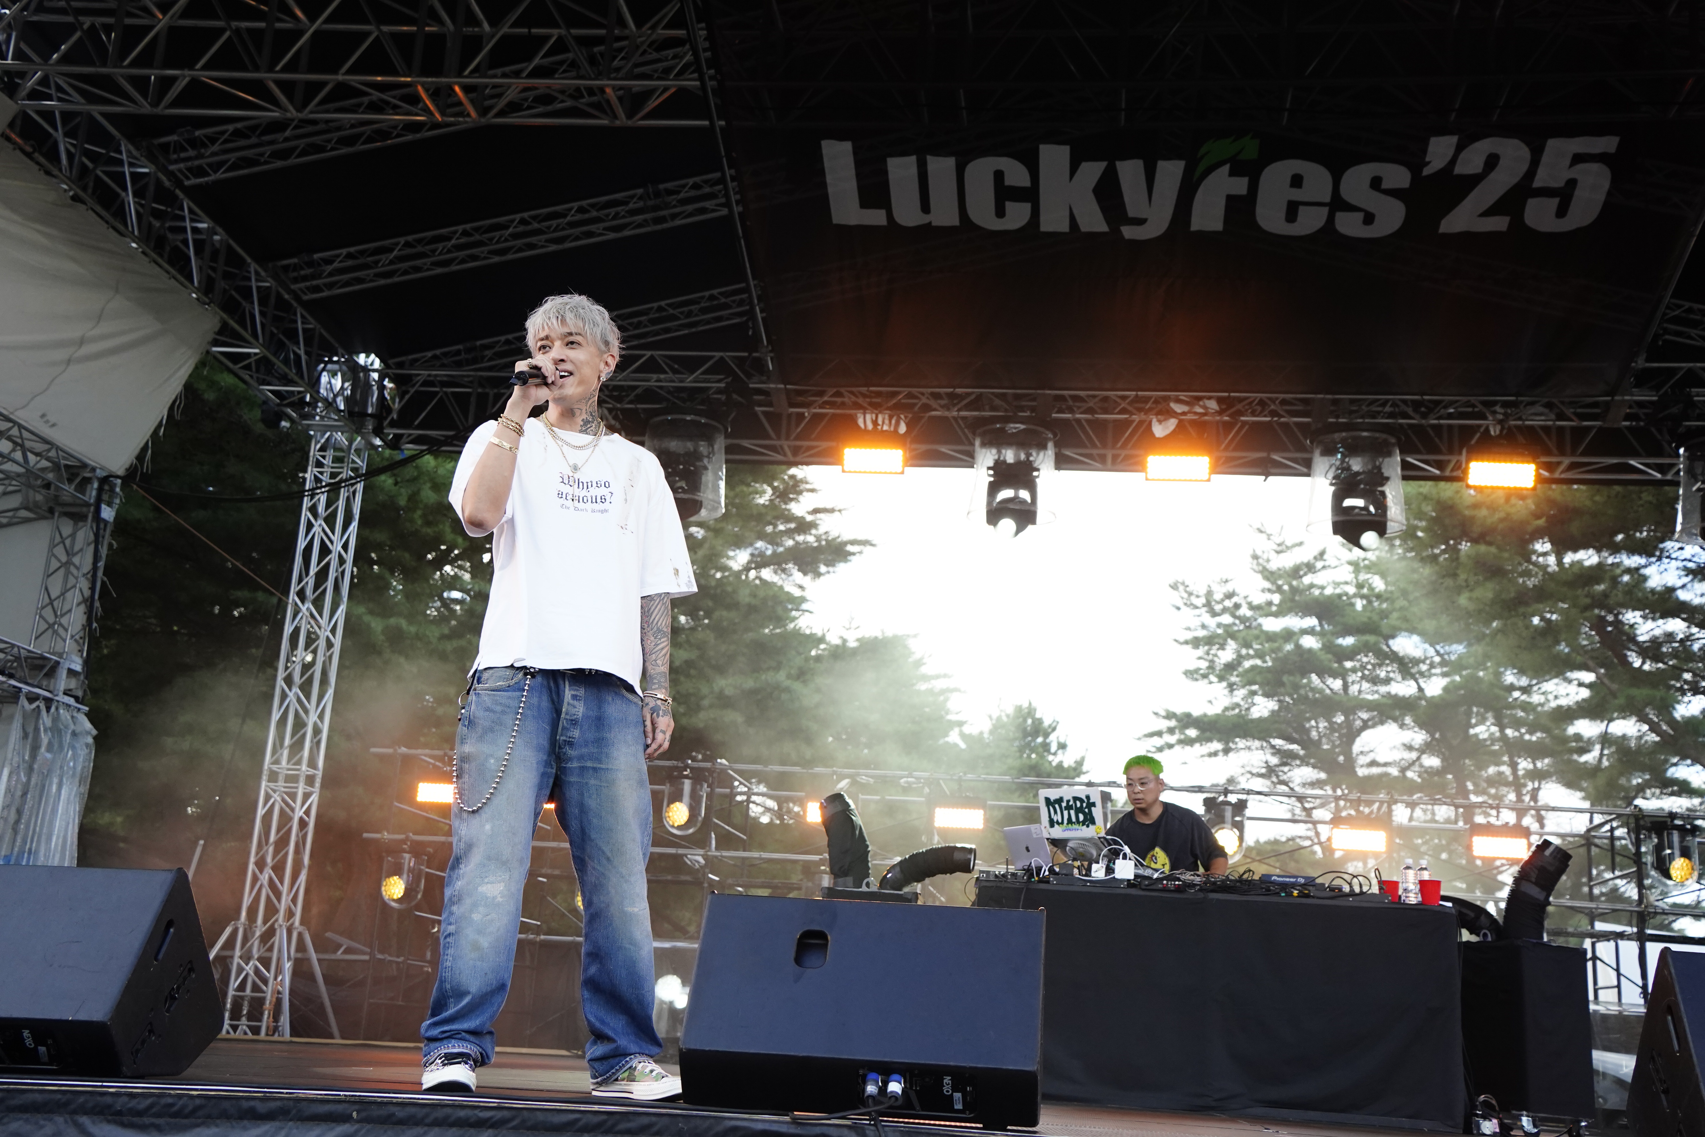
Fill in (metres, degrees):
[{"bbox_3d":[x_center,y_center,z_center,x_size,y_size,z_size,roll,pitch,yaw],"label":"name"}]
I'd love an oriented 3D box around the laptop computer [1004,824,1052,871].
[{"bbox_3d":[0.879,1.292,8.453,0.270,0.210,0.310,13,-18,-32],"label":"laptop computer"}]

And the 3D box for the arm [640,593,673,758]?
[{"bbox_3d":[-0.431,0.235,4.080,0.085,0.365,0.120,8,-15,-14],"label":"arm"}]

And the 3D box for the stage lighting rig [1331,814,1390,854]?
[{"bbox_3d":[4.473,2.352,16.300,0.510,0.310,0.220,2,-15,6],"label":"stage lighting rig"}]

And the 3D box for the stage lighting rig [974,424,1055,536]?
[{"bbox_3d":[1.095,-0.599,12.400,0.490,0.740,0.480,3,-15,5],"label":"stage lighting rig"}]

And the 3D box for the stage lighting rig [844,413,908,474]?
[{"bbox_3d":[0.153,-0.848,12.500,0.430,0.400,0.220,2,-15,9],"label":"stage lighting rig"}]

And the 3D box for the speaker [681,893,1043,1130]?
[{"bbox_3d":[0.037,0.934,3.918,0.710,0.436,0.480,3,-15,4],"label":"speaker"}]

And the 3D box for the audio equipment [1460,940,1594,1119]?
[{"bbox_3d":[2.923,2.043,8.194,0.460,0.740,0.420,14,-18,-34],"label":"audio equipment"}]

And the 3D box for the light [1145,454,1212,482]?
[{"bbox_3d":[2.486,-0.773,14.100,0.500,0.240,0.200,2,-15,6],"label":"light"}]

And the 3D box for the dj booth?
[{"bbox_3d":[1.583,1.979,8.327,2.076,0.906,0.750,2,-15,6],"label":"dj booth"}]

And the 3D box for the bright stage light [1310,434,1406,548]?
[{"bbox_3d":[3.280,-0.502,12.000,0.550,0.740,0.520,5,-15,-5],"label":"bright stage light"}]

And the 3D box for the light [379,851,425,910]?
[{"bbox_3d":[-3.743,2.611,15.400,0.350,0.490,0.350,2,-15,8],"label":"light"}]

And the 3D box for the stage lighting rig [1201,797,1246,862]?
[{"bbox_3d":[2.918,2.045,14.500,0.340,0.520,0.340,3,-15,3],"label":"stage lighting rig"}]

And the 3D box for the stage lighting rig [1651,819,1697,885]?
[{"bbox_3d":[7.042,2.428,15.800,0.380,0.540,0.380,3,-15,3],"label":"stage lighting rig"}]

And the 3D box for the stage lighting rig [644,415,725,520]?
[{"bbox_3d":[-1.159,-0.693,12.800,0.520,0.710,0.500,3,-15,5],"label":"stage lighting rig"}]

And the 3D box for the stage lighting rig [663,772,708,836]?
[{"bbox_3d":[-1.496,2.114,16.600,0.380,0.540,0.380,0,-15,12],"label":"stage lighting rig"}]

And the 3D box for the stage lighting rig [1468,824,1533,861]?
[{"bbox_3d":[5.649,2.381,16.100,0.530,0.290,0.220,2,-15,6],"label":"stage lighting rig"}]

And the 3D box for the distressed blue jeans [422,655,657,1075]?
[{"bbox_3d":[-0.663,0.649,3.930,0.470,0.880,0.380,9,-16,-17],"label":"distressed blue jeans"}]

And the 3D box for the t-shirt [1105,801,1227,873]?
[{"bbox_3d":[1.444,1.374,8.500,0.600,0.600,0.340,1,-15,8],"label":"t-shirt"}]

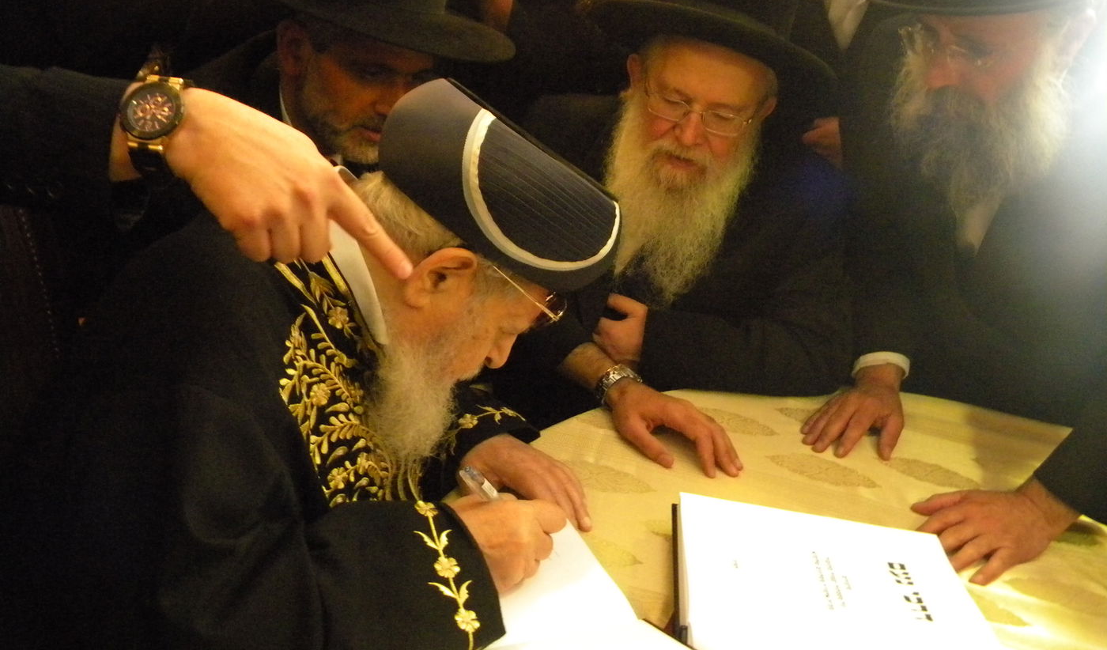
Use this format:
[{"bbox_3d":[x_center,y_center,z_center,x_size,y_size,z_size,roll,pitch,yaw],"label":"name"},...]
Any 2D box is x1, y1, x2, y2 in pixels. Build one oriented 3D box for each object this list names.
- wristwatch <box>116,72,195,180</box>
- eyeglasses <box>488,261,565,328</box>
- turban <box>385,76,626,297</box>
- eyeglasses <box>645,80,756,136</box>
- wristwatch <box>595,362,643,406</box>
[{"bbox_3d":[-0.264,-0.135,0.617,0.045,0.066,0.058,4,-15,4],"label":"wristwatch"},{"bbox_3d":[-0.044,-0.054,0.899,0.142,0.045,0.138,40,8,-3],"label":"eyeglasses"},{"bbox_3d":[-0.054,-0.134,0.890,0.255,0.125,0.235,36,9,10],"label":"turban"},{"bbox_3d":[0.195,-0.302,1.153,0.137,0.043,0.140,15,40,5],"label":"eyeglasses"},{"bbox_3d":[0.083,0.076,1.120,0.066,0.056,0.036,-22,30,-16],"label":"wristwatch"}]

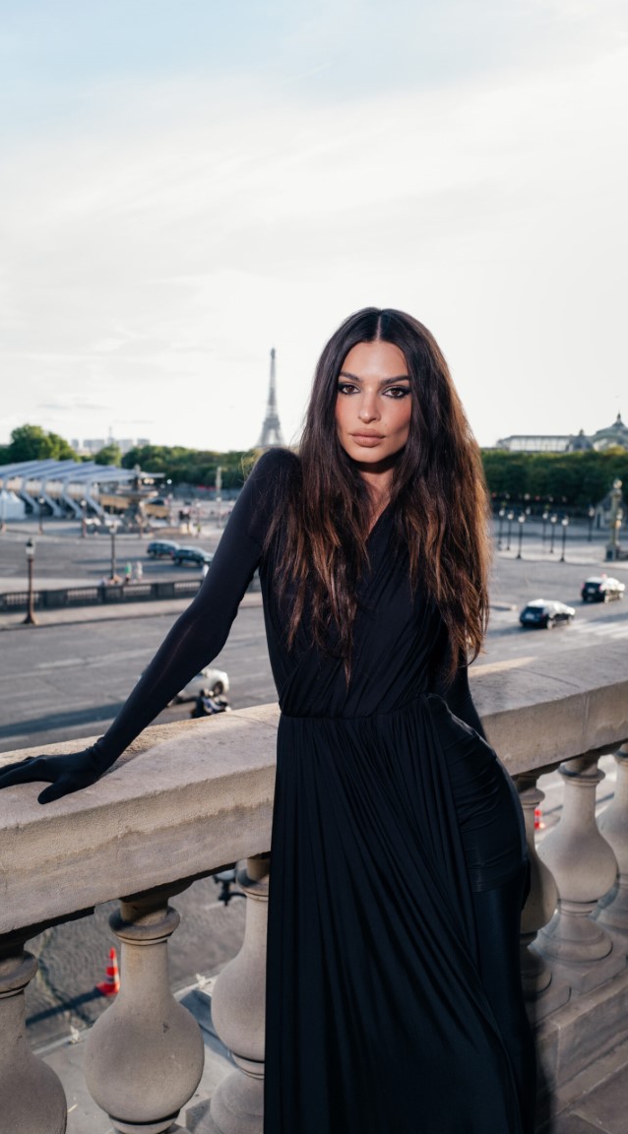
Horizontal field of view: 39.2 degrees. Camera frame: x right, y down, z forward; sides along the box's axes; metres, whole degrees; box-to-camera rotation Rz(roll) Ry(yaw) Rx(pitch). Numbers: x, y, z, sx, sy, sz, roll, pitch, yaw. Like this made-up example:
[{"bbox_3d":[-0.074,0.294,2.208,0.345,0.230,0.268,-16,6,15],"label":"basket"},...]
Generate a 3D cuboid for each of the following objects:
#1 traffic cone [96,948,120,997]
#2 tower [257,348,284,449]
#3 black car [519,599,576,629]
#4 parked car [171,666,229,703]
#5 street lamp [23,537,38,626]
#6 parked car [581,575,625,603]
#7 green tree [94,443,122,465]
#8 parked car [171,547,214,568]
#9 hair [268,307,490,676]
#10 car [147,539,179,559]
[{"bbox_3d":[-3.608,7.162,15.776,0.410,0.750,0.410,-4,9,-44],"label":"traffic cone"},{"bbox_3d":[-106.457,-420.636,2244.174,125.000,330.000,125.000,-1,7,-25],"label":"tower"},{"bbox_3d":[14.962,2.947,56.301,1.850,1.520,4.600,7,8,37],"label":"black car"},{"bbox_3d":[-5.479,4.663,35.983,1.800,1.480,4.400,7,8,37],"label":"parked car"},{"bbox_3d":[-16.352,0.784,50.713,0.700,4.900,0.700,-4,9,-43],"label":"street lamp"},{"bbox_3d":[21.769,1.714,66.380,1.800,1.620,4.400,7,8,39],"label":"parked car"},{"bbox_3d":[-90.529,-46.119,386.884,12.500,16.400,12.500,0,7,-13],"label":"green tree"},{"bbox_3d":[-10.457,-0.803,79.606,4.400,1.570,1.800,5,7,29],"label":"parked car"},{"bbox_3d":[0.102,-0.117,1.390,0.350,0.580,0.280,3,7,7],"label":"hair"},{"bbox_3d":[-13.760,-1.502,84.647,4.300,1.600,1.800,5,7,24],"label":"car"}]

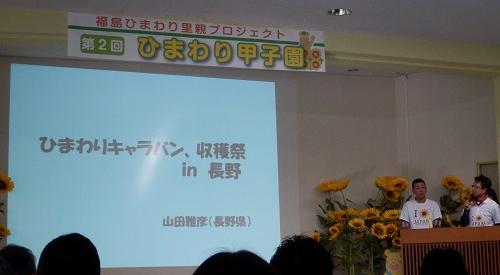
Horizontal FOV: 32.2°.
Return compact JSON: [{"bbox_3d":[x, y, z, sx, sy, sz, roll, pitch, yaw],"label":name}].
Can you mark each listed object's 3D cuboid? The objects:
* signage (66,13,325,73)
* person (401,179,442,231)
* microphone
[{"bbox_3d":[-0.527,-1.059,9.766,2.998,0.486,0.030,2,-10,-19],"label":"signage"},{"bbox_3d":[2.127,1.348,10.640,0.520,1.670,0.300,-3,-9,11],"label":"person"},{"bbox_3d":[2.619,0.775,10.341,0.050,0.230,0.050,25,-26,15],"label":"microphone"}]

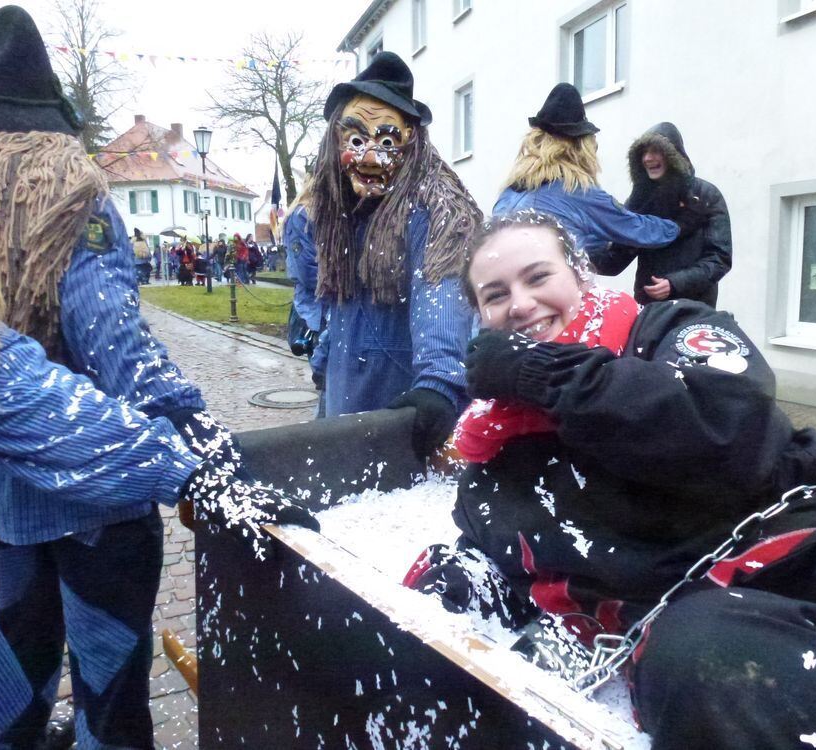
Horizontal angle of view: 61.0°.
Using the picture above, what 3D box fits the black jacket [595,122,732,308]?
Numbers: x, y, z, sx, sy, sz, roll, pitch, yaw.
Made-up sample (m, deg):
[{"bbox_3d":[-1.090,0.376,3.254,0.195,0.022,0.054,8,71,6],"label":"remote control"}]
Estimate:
[{"bbox_3d":[1.119,-0.617,3.044,0.420,0.950,0.560,-8,11,-37],"label":"black jacket"}]

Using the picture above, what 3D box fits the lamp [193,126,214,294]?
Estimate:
[{"bbox_3d":[-5.588,-4.558,19.208,0.520,4.458,0.520,-1,9,0],"label":"lamp"}]

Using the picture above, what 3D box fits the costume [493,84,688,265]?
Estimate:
[{"bbox_3d":[0.697,-0.162,2.892,0.620,1.989,0.580,-8,11,-37],"label":"costume"}]

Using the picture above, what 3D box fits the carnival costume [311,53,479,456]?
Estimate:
[{"bbox_3d":[-0.019,0.073,2.006,0.550,1.892,0.520,0,9,7],"label":"carnival costume"}]

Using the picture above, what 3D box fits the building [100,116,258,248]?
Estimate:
[{"bbox_3d":[-16.733,-12.041,47.121,9.000,9.884,12.150,1,9,11],"label":"building"}]

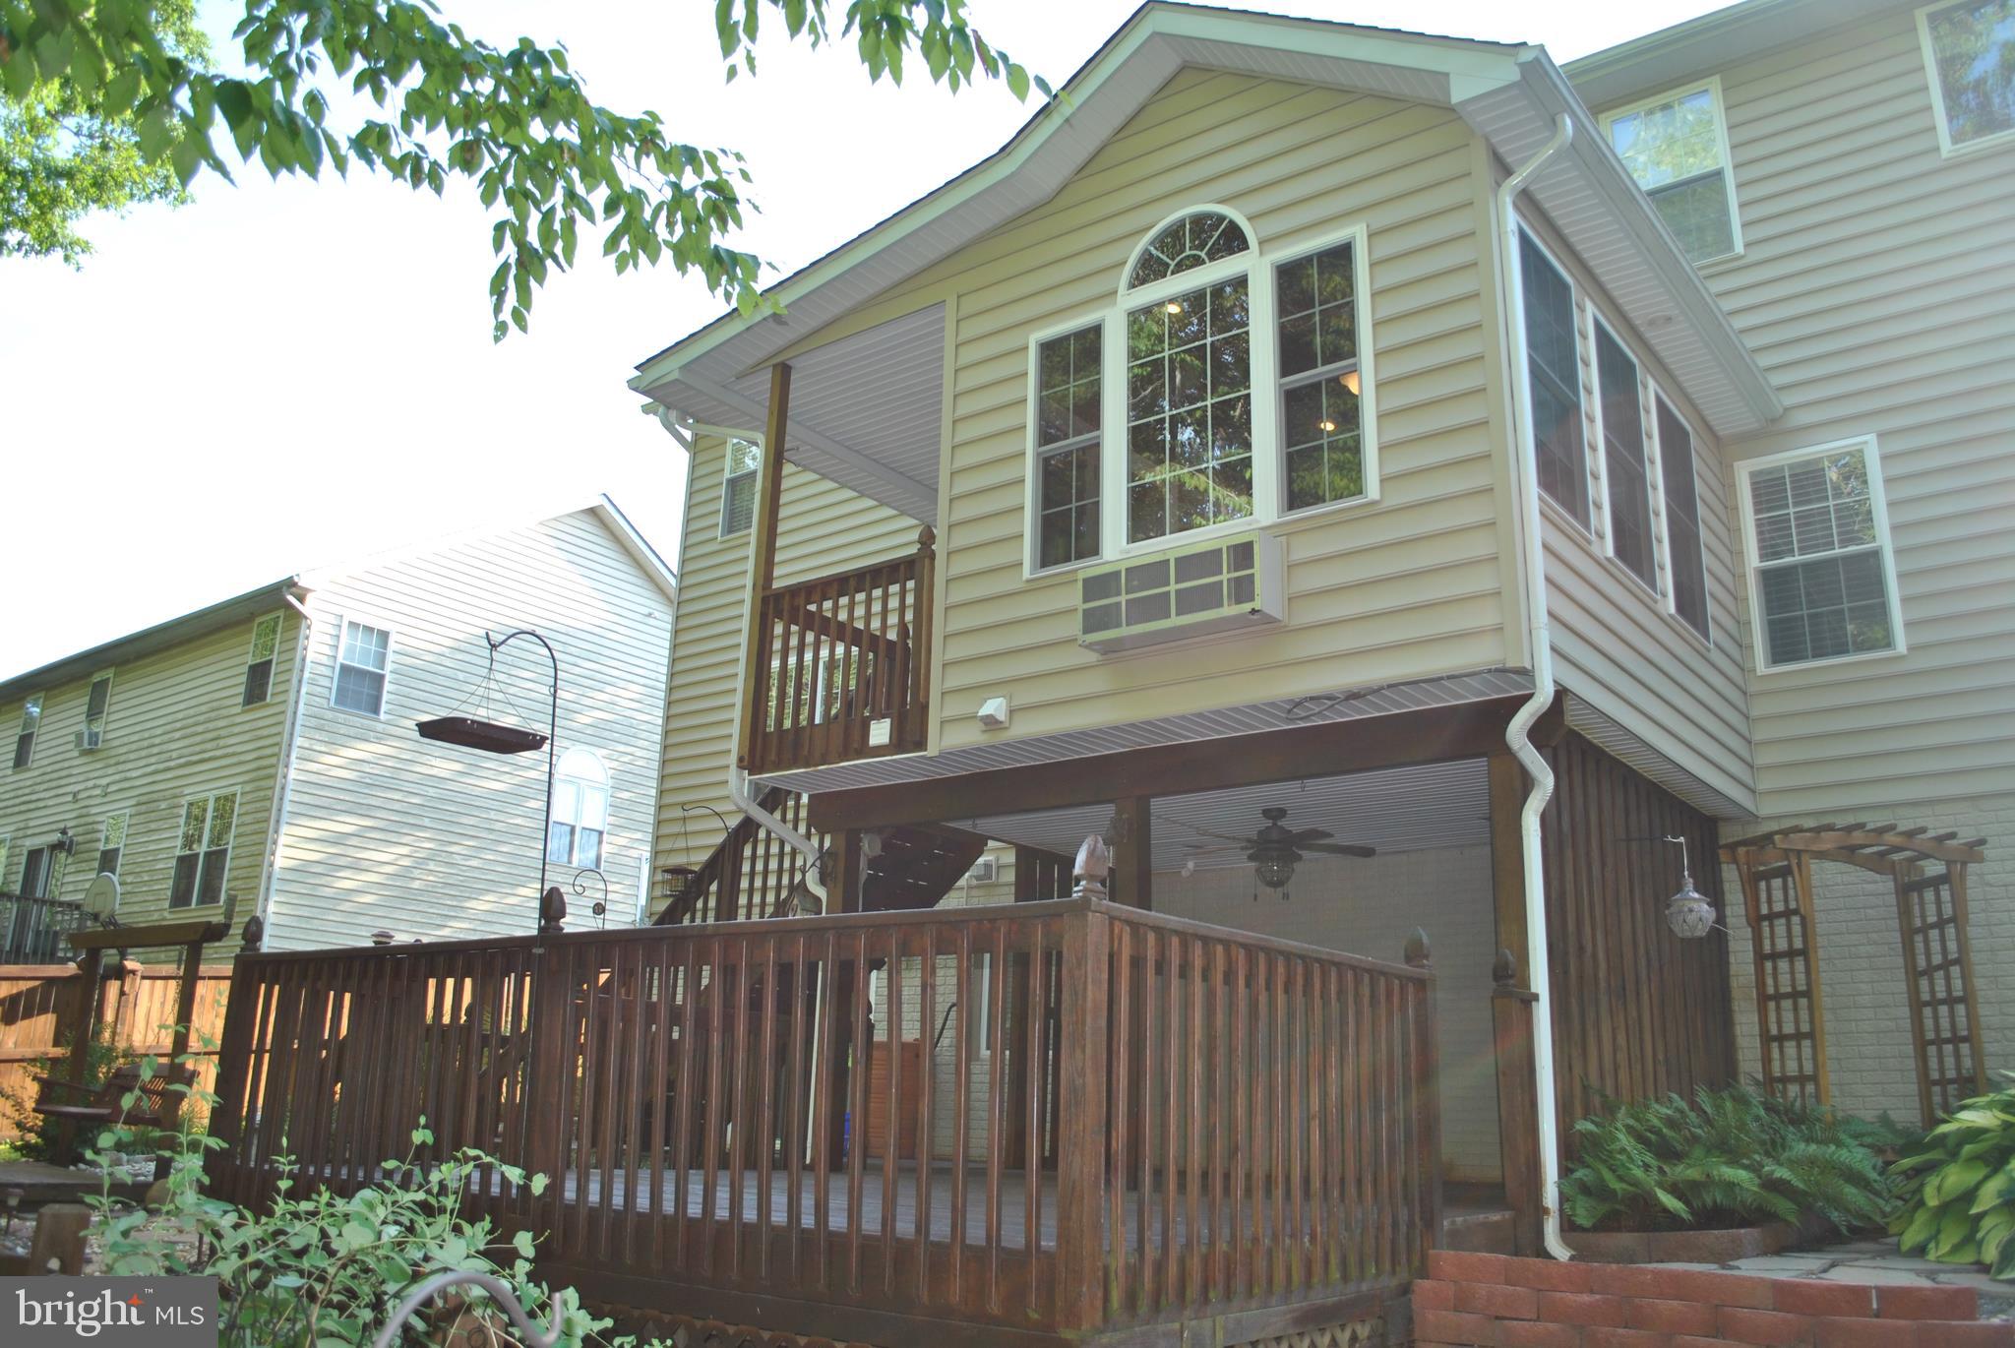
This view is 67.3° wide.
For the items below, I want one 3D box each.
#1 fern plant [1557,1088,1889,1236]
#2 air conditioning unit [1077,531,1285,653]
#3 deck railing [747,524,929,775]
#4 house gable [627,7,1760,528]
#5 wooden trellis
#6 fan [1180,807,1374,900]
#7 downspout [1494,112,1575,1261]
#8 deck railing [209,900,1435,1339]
[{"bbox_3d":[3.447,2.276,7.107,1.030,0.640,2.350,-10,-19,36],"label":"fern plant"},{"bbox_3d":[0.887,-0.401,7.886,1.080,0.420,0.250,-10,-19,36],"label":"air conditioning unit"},{"bbox_3d":[-1.045,-0.110,9.442,1.510,1.430,0.180,-10,-19,36],"label":"deck railing"},{"bbox_3d":[1.423,-2.453,10.753,6.400,1.450,4.770,-10,-19,36],"label":"house gable"},{"bbox_3d":[4.922,1.910,8.604,1.360,2.060,0.660,5,-16,-13],"label":"wooden trellis"},{"bbox_3d":[1.744,1.175,9.869,1.300,0.600,1.300,-10,-19,36],"label":"fan"},{"bbox_3d":[2.517,-0.111,6.910,0.640,5.280,0.560,-10,-19,36],"label":"downspout"},{"bbox_3d":[-0.885,1.719,6.193,4.610,1.100,2.440,-10,-19,36],"label":"deck railing"}]

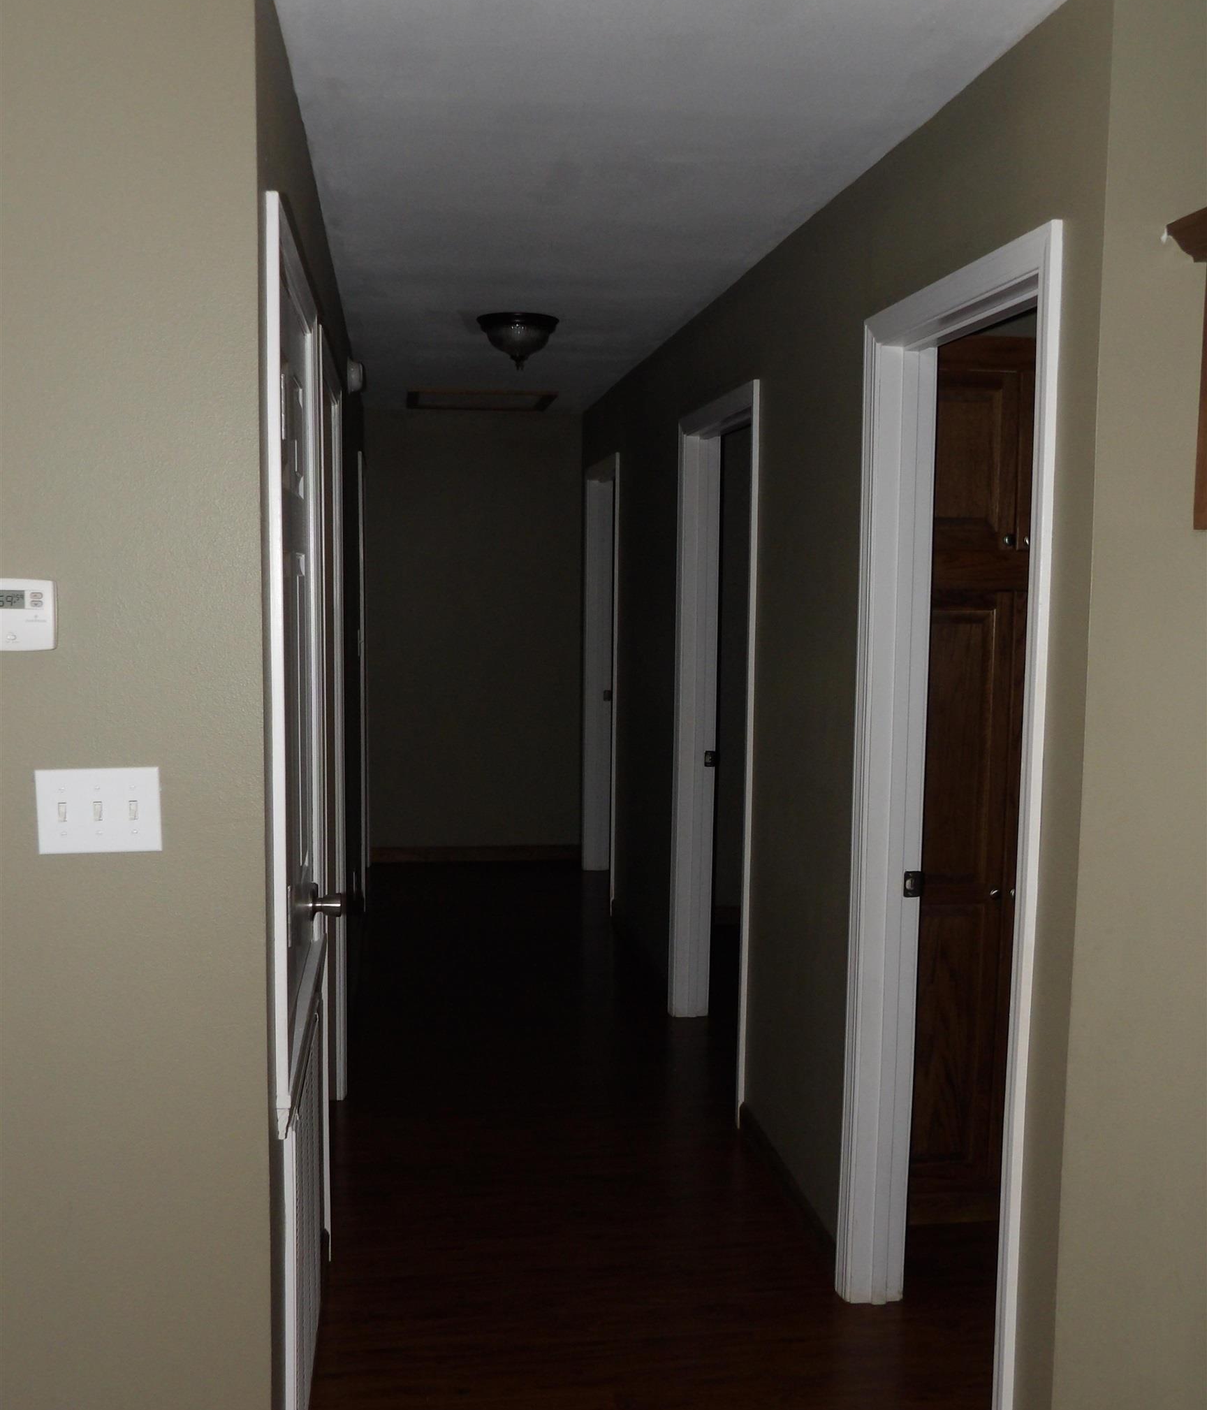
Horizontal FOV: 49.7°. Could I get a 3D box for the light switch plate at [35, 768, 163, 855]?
[{"bbox_3d":[-0.680,0.144,1.755,0.162,0.115,0.012,0,6,-9],"label":"light switch plate"}]

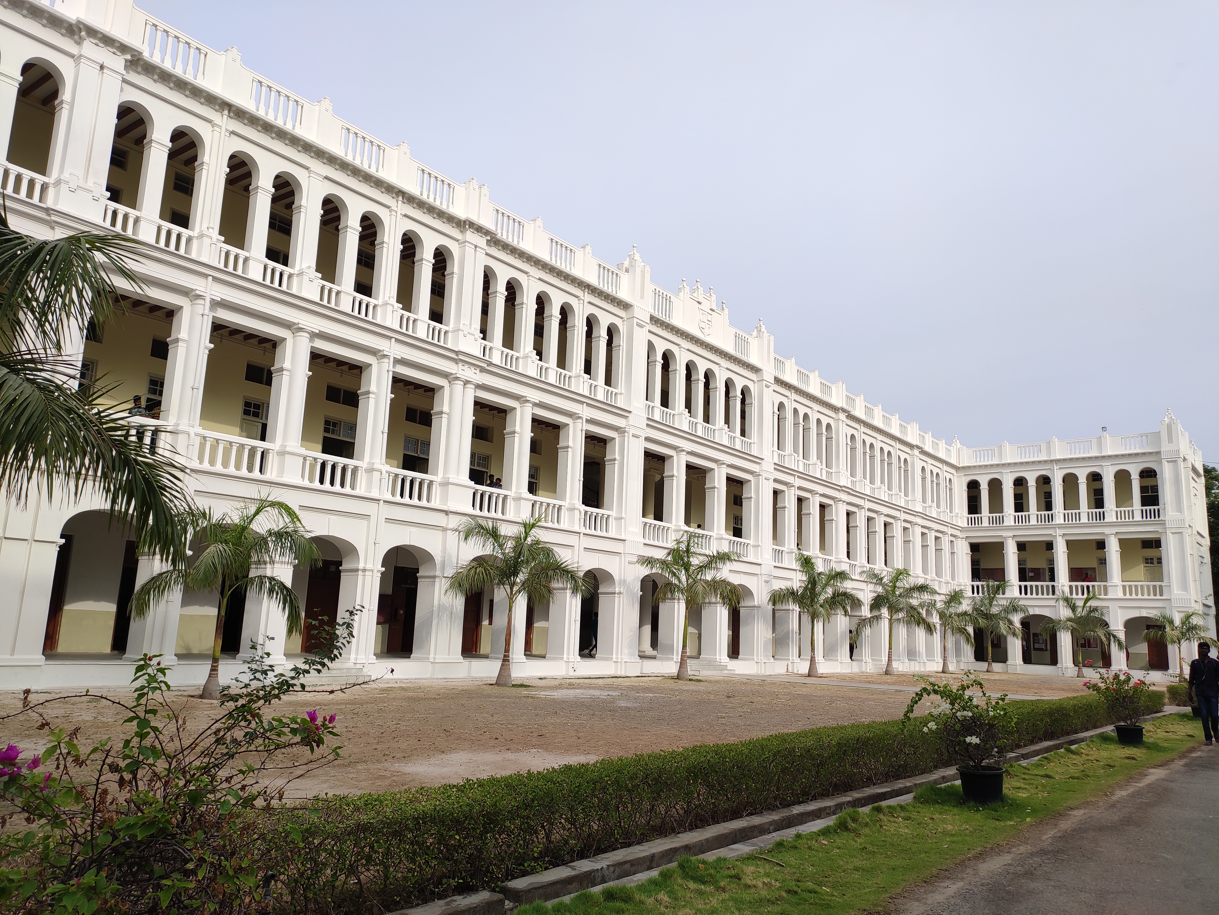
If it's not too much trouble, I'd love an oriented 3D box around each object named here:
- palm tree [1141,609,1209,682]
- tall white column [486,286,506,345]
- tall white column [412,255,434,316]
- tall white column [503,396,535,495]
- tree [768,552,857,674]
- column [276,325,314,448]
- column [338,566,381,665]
[{"bbox_3d":[31.506,10.399,48.703,3.500,4.000,3.400,-7,-14,39],"label":"palm tree"},{"bbox_3d":[-3.713,-4.487,28.752,0.381,1.875,0.437,-6,-14,38],"label":"tall white column"},{"bbox_3d":[-5.420,-4.852,25.384,0.390,1.800,0.390,-7,-14,39],"label":"tall white column"},{"bbox_3d":[-2.954,-0.290,29.256,0.769,3.305,0.640,-6,-14,38],"label":"tall white column"},{"bbox_3d":[8.819,6.806,38.365,3.656,5.250,3.656,-6,-14,38],"label":"tree"},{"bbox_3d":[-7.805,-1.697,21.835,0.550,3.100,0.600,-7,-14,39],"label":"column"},{"bbox_3d":[-6.836,4.259,23.848,0.848,2.565,0.794,-6,-14,38],"label":"column"}]

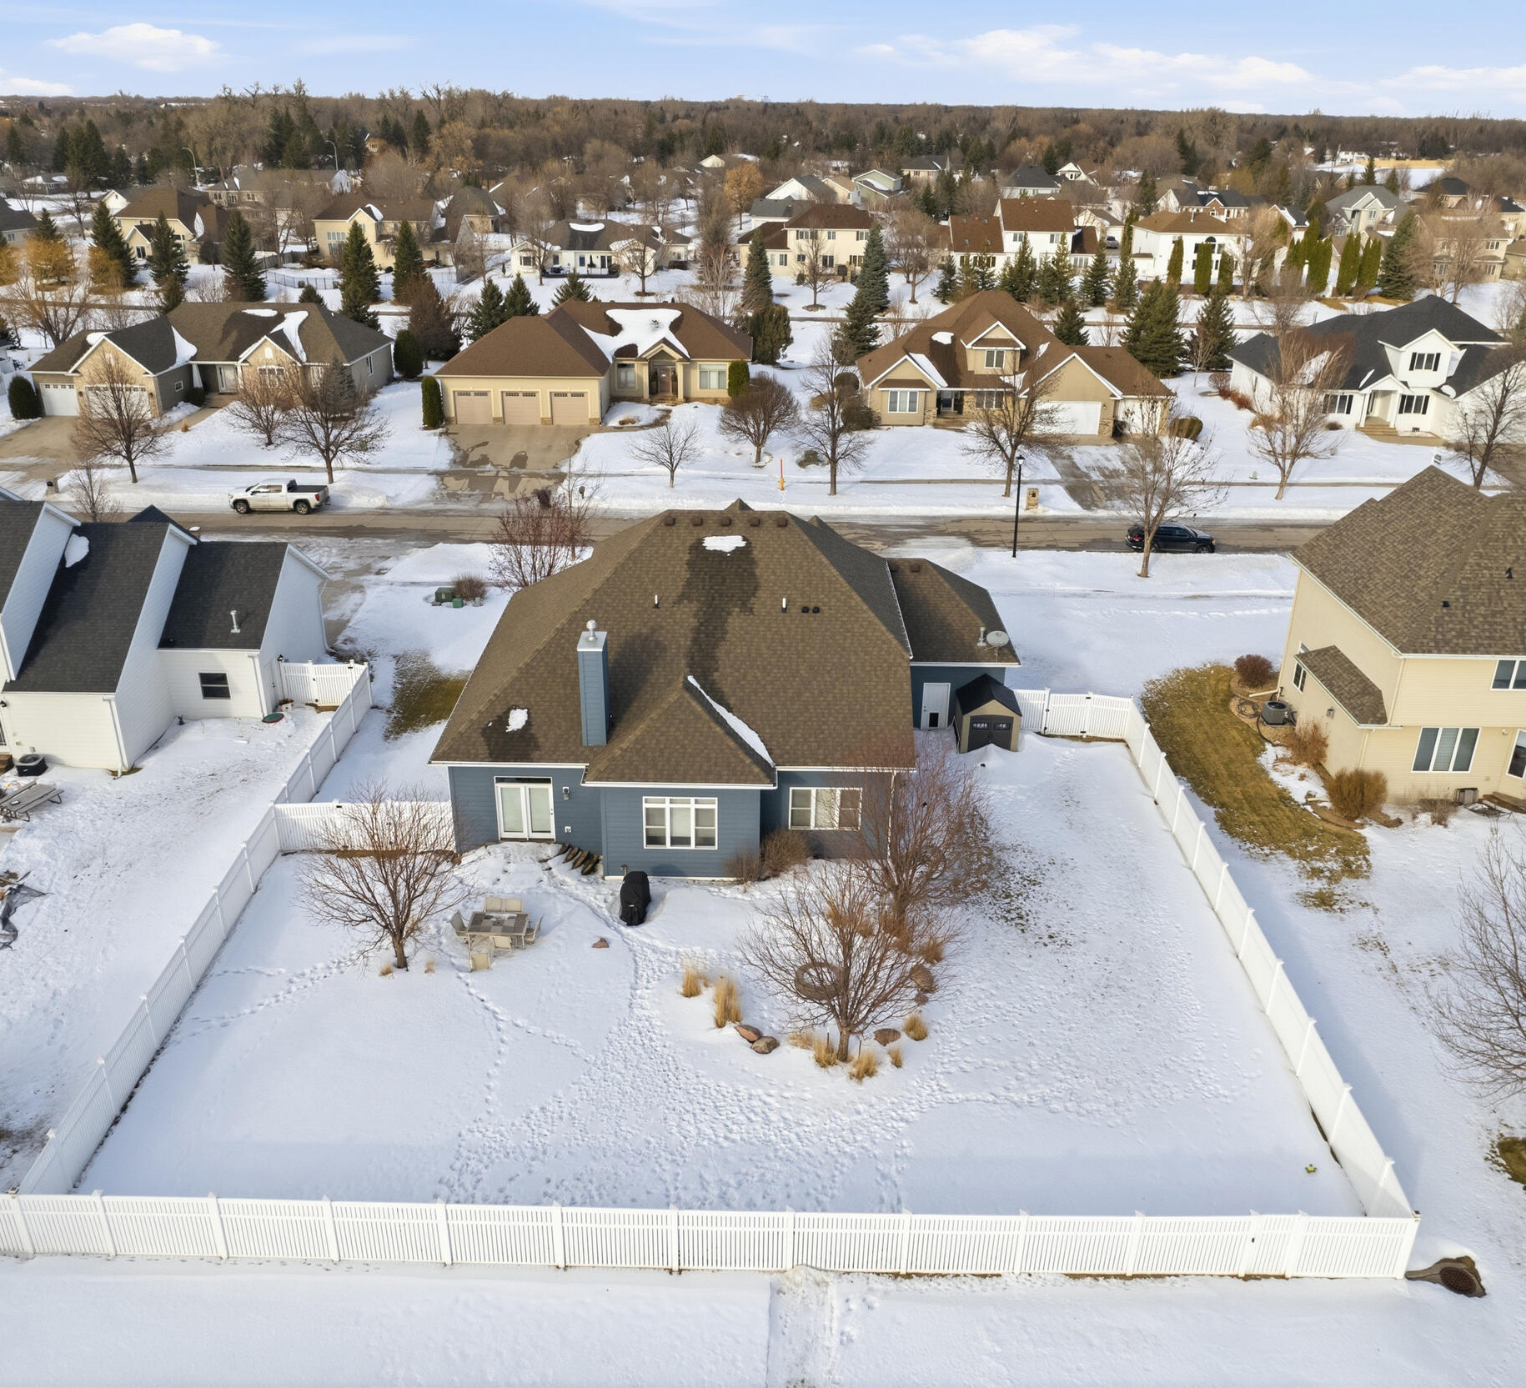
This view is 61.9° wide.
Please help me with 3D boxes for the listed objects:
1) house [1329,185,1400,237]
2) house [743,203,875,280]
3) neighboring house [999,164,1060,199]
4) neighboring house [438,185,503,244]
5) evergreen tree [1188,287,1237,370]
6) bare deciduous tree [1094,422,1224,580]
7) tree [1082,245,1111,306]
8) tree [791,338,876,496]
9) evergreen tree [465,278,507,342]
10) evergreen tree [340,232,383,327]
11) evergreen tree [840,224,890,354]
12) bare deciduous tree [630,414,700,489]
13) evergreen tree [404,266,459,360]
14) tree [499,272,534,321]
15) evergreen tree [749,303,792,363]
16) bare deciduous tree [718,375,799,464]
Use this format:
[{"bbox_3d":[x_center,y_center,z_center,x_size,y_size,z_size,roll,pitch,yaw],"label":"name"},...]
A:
[{"bbox_3d":[113.450,-89.980,238.930,15.500,10.000,13.000,1,25,0],"label":"house"},{"bbox_3d":[6.110,-68.125,189.700,20.000,9.100,15.500,1,25,0],"label":"house"},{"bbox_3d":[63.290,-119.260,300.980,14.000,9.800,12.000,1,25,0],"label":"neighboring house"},{"bbox_3d":[-53.712,-88.604,232.671,13.500,8.400,13.000,1,25,0],"label":"neighboring house"},{"bbox_3d":[42.911,-34.668,120.342,4.700,7.900,4.560,1,25,0],"label":"evergreen tree"},{"bbox_3d":[20.793,-10.083,67.339,6.382,8.203,6.382,1,25,0],"label":"bare deciduous tree"},{"bbox_3d":[41.470,-51.860,157.670,3.800,7.040,3.800,1,25,0],"label":"tree"},{"bbox_3d":[4.417,-17.383,80.157,5.297,10.005,5.297,1,25,0],"label":"tree"},{"bbox_3d":[-27.559,-38.436,127.936,4.332,6.504,4.332,1,25,0],"label":"evergreen tree"},{"bbox_3d":[-46.016,-48.385,145.094,4.639,9.758,4.639,1,25,0],"label":"evergreen tree"},{"bbox_3d":[10.031,-40.542,126.697,4.800,12.500,4.800,1,25,0],"label":"evergreen tree"},{"bbox_3d":[-5.974,-15.523,81.382,4.400,4.750,4.270,1,25,0],"label":"bare deciduous tree"},{"bbox_3d":[-29.949,-33.988,115.145,4.732,8.931,4.732,1,25,0],"label":"evergreen tree"},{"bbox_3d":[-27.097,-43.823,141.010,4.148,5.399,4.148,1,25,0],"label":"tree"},{"bbox_3d":[0.723,-34.073,120.585,4.078,5.560,4.078,1,25,0],"label":"evergreen tree"},{"bbox_3d":[-0.286,-18.676,86.823,5.534,6.011,5.534,1,25,0],"label":"bare deciduous tree"}]

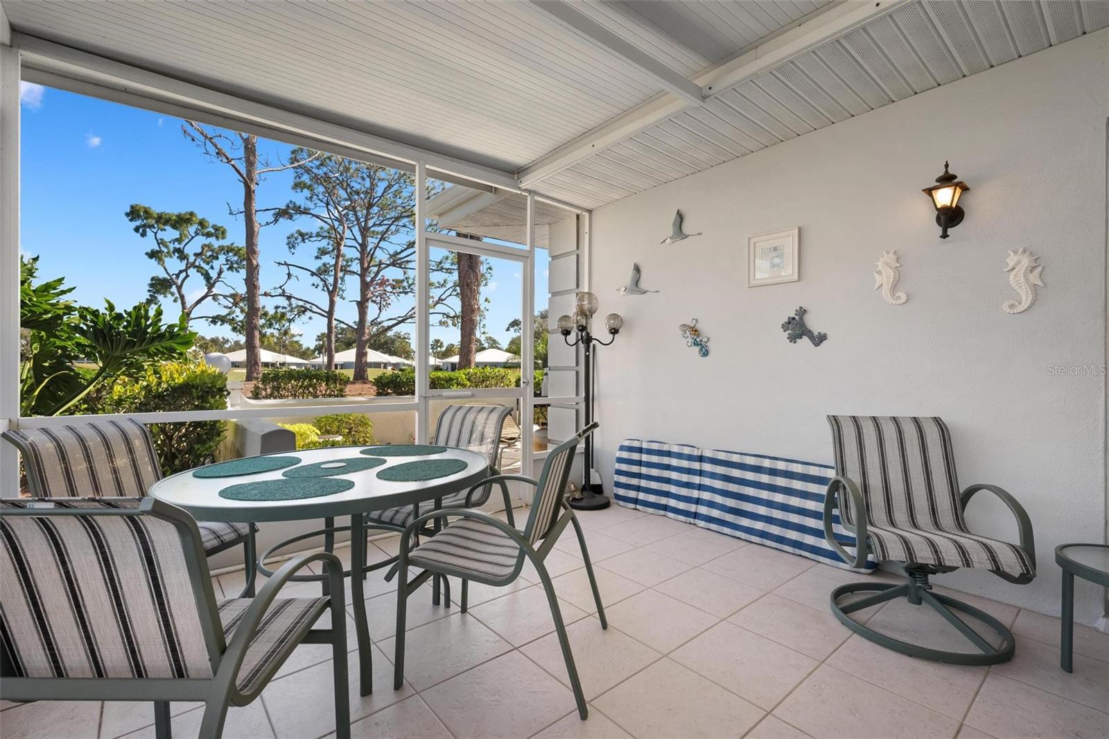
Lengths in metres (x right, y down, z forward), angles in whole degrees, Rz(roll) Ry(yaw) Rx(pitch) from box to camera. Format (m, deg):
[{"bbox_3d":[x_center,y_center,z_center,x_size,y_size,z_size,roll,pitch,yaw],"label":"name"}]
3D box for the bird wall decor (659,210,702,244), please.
[{"bbox_3d":[0.917,-1.050,3.589,0.040,0.240,0.366,0,0,-41],"label":"bird wall decor"}]

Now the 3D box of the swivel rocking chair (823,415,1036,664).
[{"bbox_3d":[1.589,0.678,2.178,0.650,0.887,0.678,0,0,13],"label":"swivel rocking chair"}]

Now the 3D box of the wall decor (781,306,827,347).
[{"bbox_3d":[1.490,-0.255,2.946,0.035,0.245,0.266,0,0,-41],"label":"wall decor"}]

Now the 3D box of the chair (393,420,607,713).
[{"bbox_3d":[-0.163,0.673,1.935,0.678,0.898,0.588,0,0,12],"label":"chair"}]

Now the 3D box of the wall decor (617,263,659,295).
[{"bbox_3d":[0.689,-0.760,4.093,0.030,0.257,0.453,0,0,-40],"label":"wall decor"}]

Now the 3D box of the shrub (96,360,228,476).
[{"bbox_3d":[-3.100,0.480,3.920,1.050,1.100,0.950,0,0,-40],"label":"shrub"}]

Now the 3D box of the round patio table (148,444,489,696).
[{"bbox_3d":[-0.889,0.768,2.084,1.211,0.709,1.211,0,0,0],"label":"round patio table"}]

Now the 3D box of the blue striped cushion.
[{"bbox_3d":[1.115,0.828,3.338,0.088,0.540,1.830,0,0,-41],"label":"blue striped cushion"}]

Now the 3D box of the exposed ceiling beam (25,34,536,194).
[{"bbox_3d":[-1.341,-1.471,3.116,2.830,0.115,0.080,0,0,-40],"label":"exposed ceiling beam"}]

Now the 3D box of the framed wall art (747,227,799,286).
[{"bbox_3d":[1.427,-0.724,3.212,0.025,0.339,0.345,0,0,-40],"label":"framed wall art"}]

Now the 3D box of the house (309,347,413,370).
[{"bbox_3d":[-31.800,-1.300,82.000,15.500,4.600,12.000,0,0,-13],"label":"house"}]

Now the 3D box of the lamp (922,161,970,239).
[{"bbox_3d":[1.885,-0.811,2.372,0.185,0.370,0.155,0,0,-41],"label":"lamp"}]

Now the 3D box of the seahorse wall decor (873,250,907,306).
[{"bbox_3d":[1.846,-0.499,2.706,0.030,0.303,0.164,0,0,-40],"label":"seahorse wall decor"}]

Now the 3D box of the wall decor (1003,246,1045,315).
[{"bbox_3d":[2.117,-0.400,2.225,0.032,0.300,0.136,0,0,-41],"label":"wall decor"}]

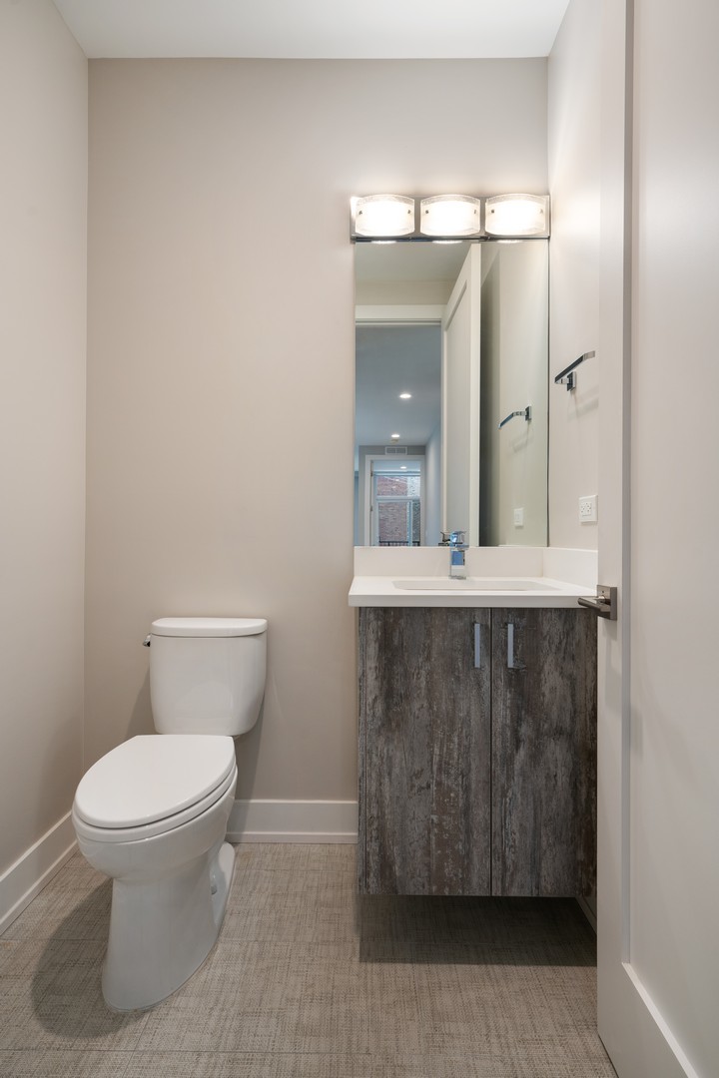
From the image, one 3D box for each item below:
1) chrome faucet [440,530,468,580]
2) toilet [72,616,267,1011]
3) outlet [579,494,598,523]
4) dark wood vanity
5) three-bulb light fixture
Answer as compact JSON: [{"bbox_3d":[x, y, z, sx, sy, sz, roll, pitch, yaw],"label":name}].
[{"bbox_3d":[0.321,0.051,1.721,0.050,0.153,0.150,0,1,1],"label":"chrome faucet"},{"bbox_3d":[-0.489,0.662,1.487,0.375,0.775,0.730,0,1,1],"label":"toilet"},{"bbox_3d":[0.635,-0.082,1.491,0.009,0.070,0.114,0,1,1],"label":"outlet"},{"bbox_3d":[0.321,0.517,1.583,0.640,0.704,0.540,0,1,1],"label":"dark wood vanity"},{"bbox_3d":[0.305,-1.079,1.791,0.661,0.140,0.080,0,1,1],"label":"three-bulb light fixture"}]

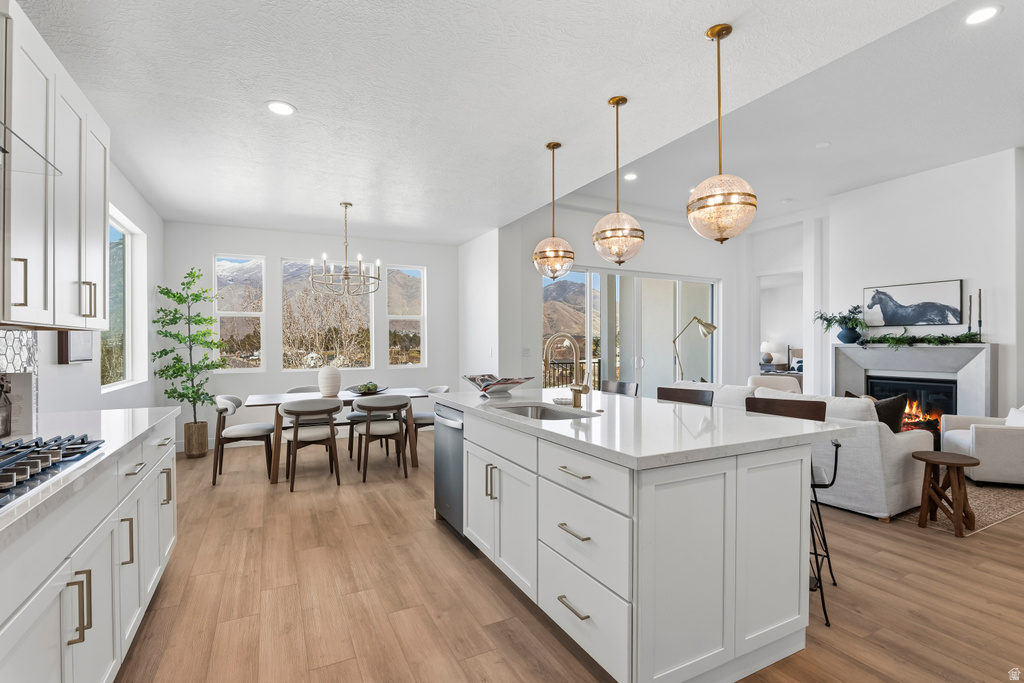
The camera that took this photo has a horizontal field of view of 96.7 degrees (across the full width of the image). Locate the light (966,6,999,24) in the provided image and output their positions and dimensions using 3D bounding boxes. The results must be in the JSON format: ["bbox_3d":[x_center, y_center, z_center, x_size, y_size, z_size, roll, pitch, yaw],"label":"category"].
[{"bbox_3d":[2.960,-2.039,2.863,0.170,0.030,0.170,0,0,-28],"label":"light"}]

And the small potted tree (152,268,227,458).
[{"bbox_3d":[-3.713,0.246,5.248,0.760,2.165,0.720,0,0,-28],"label":"small potted tree"}]

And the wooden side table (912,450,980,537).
[{"bbox_3d":[3.092,1.077,3.241,0.374,0.505,0.374,0,0,-27],"label":"wooden side table"}]

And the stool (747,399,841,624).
[{"bbox_3d":[1.434,0.824,2.450,0.460,0.975,0.520,0,0,42],"label":"stool"}]

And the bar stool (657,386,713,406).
[{"bbox_3d":[1.081,0.827,3.090,0.500,0.975,0.450,0,0,-42],"label":"bar stool"}]

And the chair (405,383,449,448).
[{"bbox_3d":[-0.937,0.951,5.426,0.556,0.798,0.535,0,0,-27],"label":"chair"}]

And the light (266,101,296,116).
[{"bbox_3d":[-1.439,-1.449,2.828,0.187,0.025,0.187,0,0,-27],"label":"light"}]

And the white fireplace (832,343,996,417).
[{"bbox_3d":[4.741,0.672,5.471,0.250,1.300,1.511,0,0,-28],"label":"white fireplace"}]

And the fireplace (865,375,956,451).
[{"bbox_3d":[4.862,0.867,5.499,0.320,0.800,0.868,0,0,-28],"label":"fireplace"}]

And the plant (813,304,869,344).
[{"bbox_3d":[4.382,-0.223,6.083,0.420,0.500,0.580,0,0,-28],"label":"plant"}]

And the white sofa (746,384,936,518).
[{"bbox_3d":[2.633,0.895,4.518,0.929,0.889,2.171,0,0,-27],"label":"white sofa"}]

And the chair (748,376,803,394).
[{"bbox_3d":[3.793,0.908,6.598,0.760,0.840,0.780,0,0,34],"label":"chair"}]

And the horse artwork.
[{"bbox_3d":[4.760,-0.435,5.470,0.040,0.495,0.949,0,0,-27],"label":"horse artwork"}]

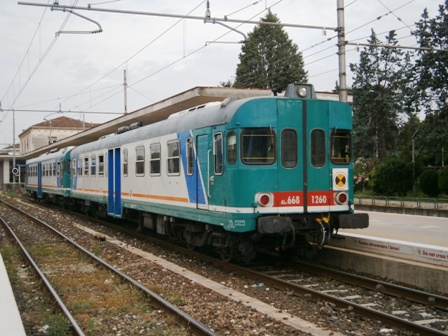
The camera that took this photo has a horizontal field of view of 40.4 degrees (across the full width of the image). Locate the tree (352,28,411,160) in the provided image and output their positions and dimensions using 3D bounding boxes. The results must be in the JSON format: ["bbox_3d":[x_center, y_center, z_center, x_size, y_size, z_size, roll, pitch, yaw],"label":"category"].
[{"bbox_3d":[9.497,-3.300,37.048,4.200,10.250,4.200,0,-1,-24],"label":"tree"}]

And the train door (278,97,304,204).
[{"bbox_3d":[1.314,-0.249,12.157,0.600,2.200,0.070,0,-1,-24],"label":"train door"}]

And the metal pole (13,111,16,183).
[{"bbox_3d":[-24.108,-2.158,70.000,0.230,9.400,0.230,0,-1,-24],"label":"metal pole"}]

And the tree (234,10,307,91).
[{"bbox_3d":[3.634,-5.212,48.076,6.600,14.430,6.600,0,-1,-24],"label":"tree"}]

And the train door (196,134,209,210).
[{"bbox_3d":[-0.466,0.098,13.591,0.070,1.720,0.730,0,-1,-24],"label":"train door"}]

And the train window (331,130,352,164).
[{"bbox_3d":[2.461,-0.429,12.743,0.720,0.770,0.060,0,-1,-38],"label":"train window"}]

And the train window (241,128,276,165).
[{"bbox_3d":[0.694,-0.407,11.963,0.740,0.740,0.060,0,-1,-10],"label":"train window"}]

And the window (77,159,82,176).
[{"bbox_3d":[-6.571,-0.064,27.826,0.060,0.860,1.000,0,-1,-24],"label":"window"}]

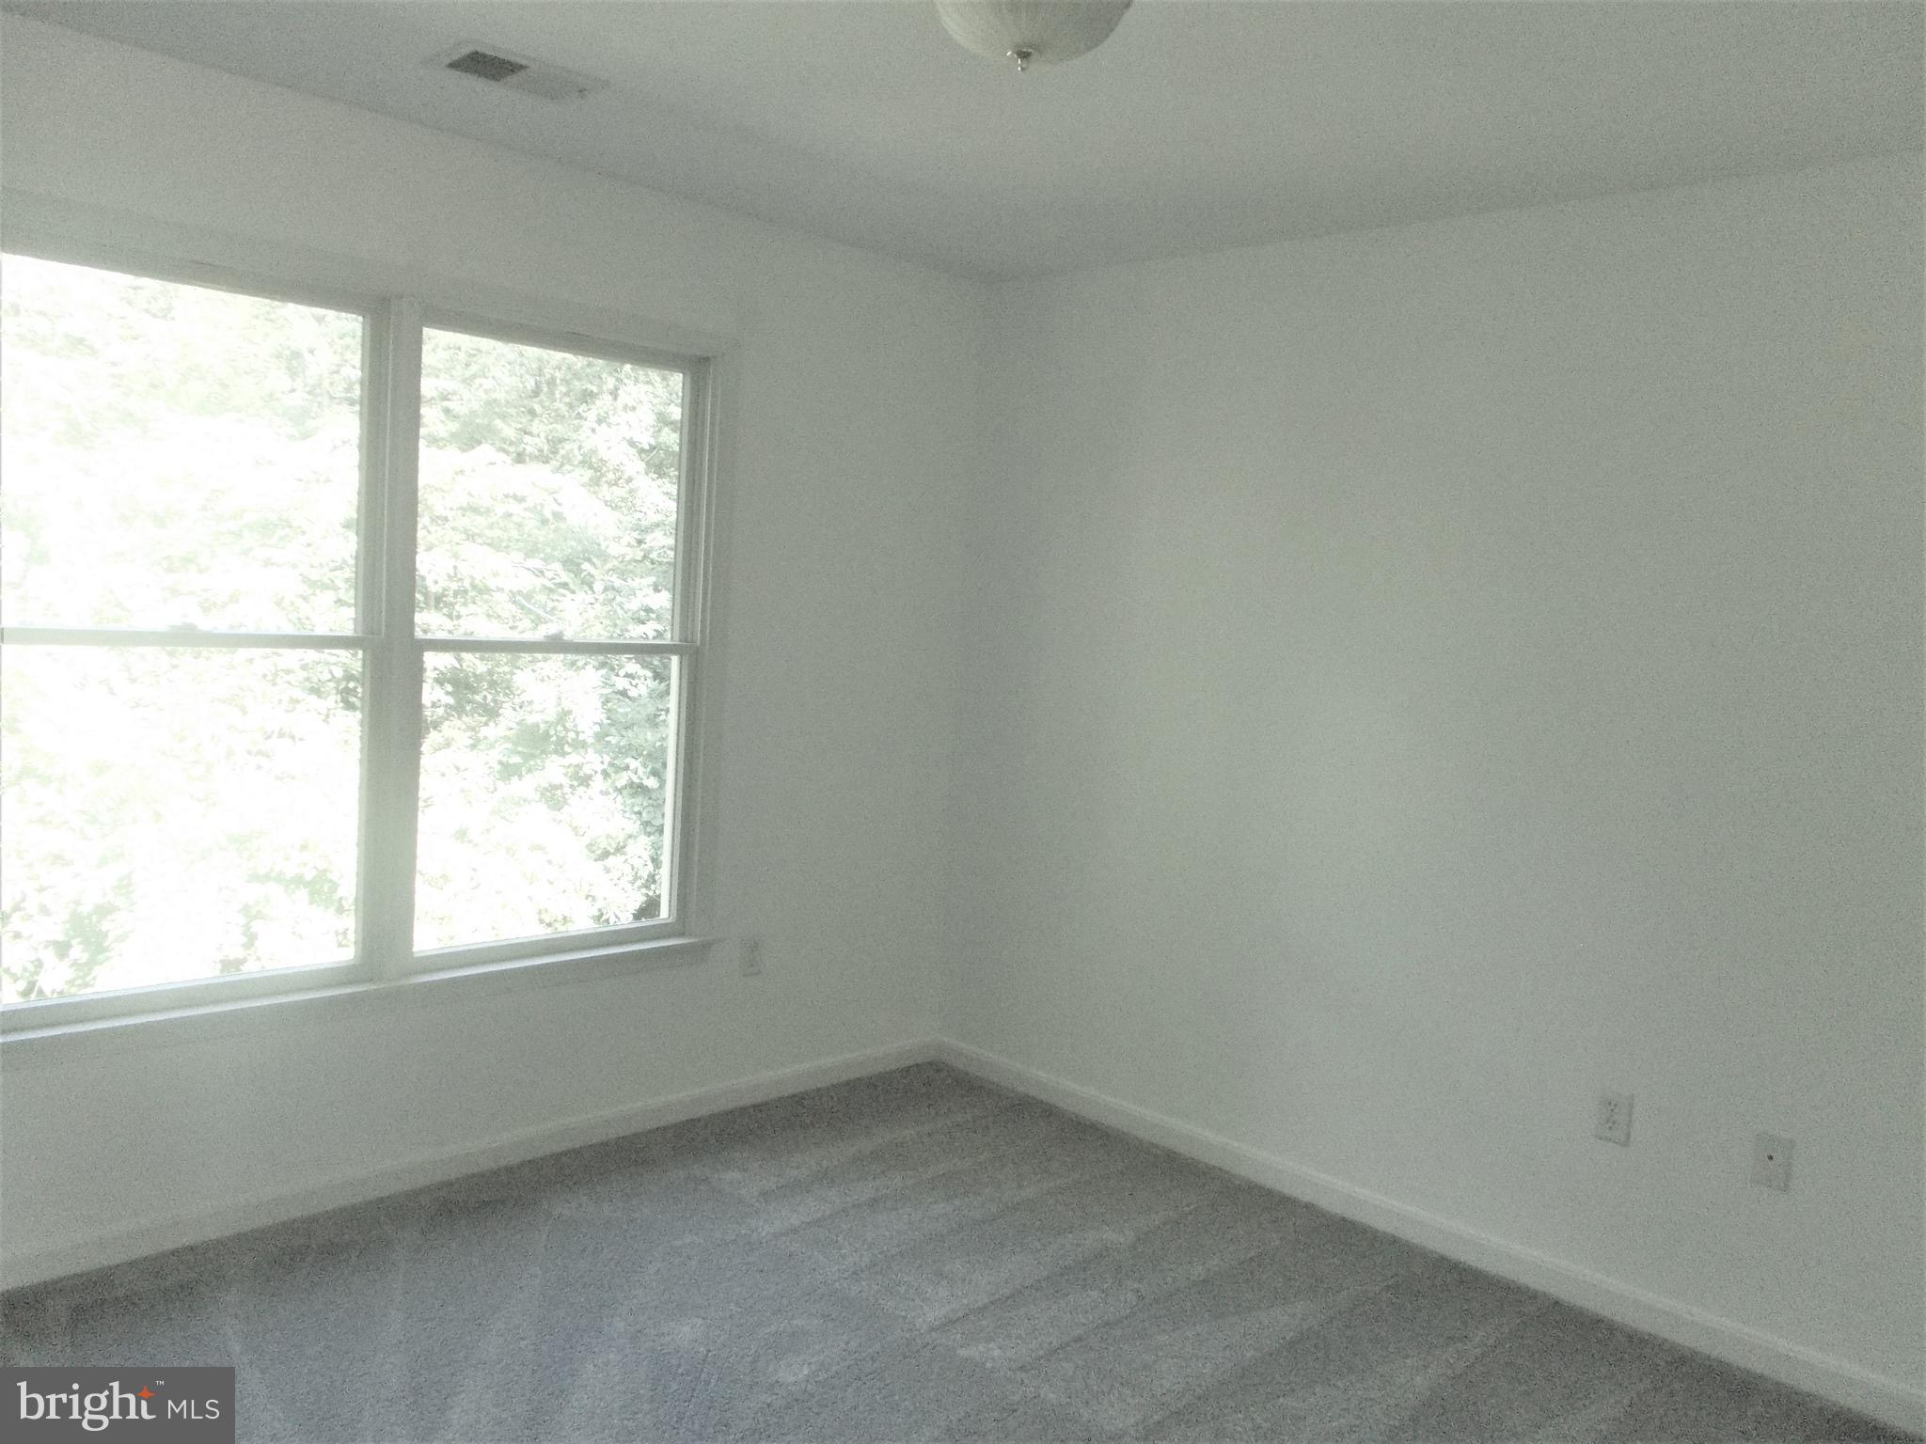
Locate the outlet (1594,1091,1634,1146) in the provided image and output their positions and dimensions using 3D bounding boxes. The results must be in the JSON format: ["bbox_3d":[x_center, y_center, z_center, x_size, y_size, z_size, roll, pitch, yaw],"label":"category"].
[{"bbox_3d":[1.423,0.868,3.166,0.071,0.114,0.010,8,7,44],"label":"outlet"}]

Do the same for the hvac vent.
[{"bbox_3d":[-0.869,-1.250,2.802,0.196,0.015,0.288,8,7,44],"label":"hvac vent"}]

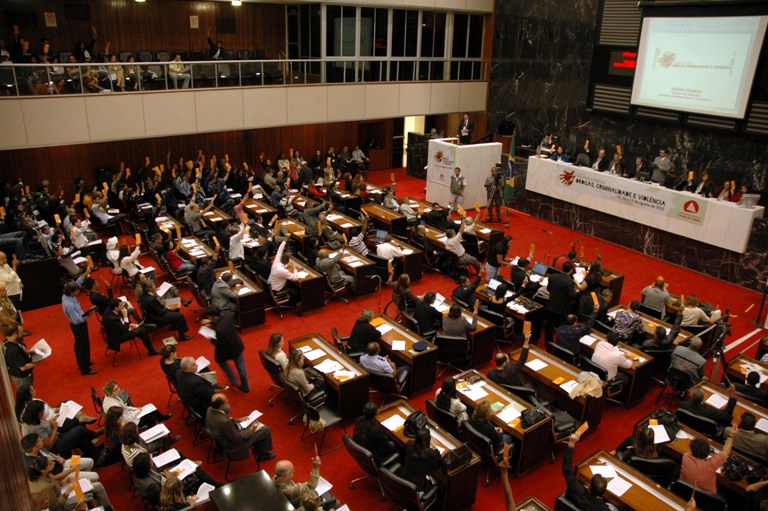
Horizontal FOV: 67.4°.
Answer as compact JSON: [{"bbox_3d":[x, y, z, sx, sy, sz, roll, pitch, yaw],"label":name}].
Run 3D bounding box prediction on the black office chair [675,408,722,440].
[{"bbox_3d":[4.625,2.617,8.447,0.620,0.920,0.600,-18,29,-40],"label":"black office chair"}]

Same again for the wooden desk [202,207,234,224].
[{"bbox_3d":[-5.035,-0.859,17.017,0.570,0.725,1.550,-14,25,-34],"label":"wooden desk"}]

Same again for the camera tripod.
[{"bbox_3d":[3.779,-1.770,19.061,0.900,1.500,0.850,9,22,19],"label":"camera tripod"}]

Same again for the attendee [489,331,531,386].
[{"bbox_3d":[1.976,2.020,9.261,0.620,1.450,0.820,12,24,26],"label":"attendee"}]

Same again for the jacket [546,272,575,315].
[{"bbox_3d":[3.487,0.711,11.245,0.540,0.800,0.340,16,25,35],"label":"jacket"}]

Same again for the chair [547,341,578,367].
[{"bbox_3d":[3.240,1.952,10.189,0.640,0.960,0.610,-14,26,-34],"label":"chair"}]

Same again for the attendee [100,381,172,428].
[{"bbox_3d":[-3.509,2.233,8.264,0.930,1.280,0.560,-15,26,-37],"label":"attendee"}]

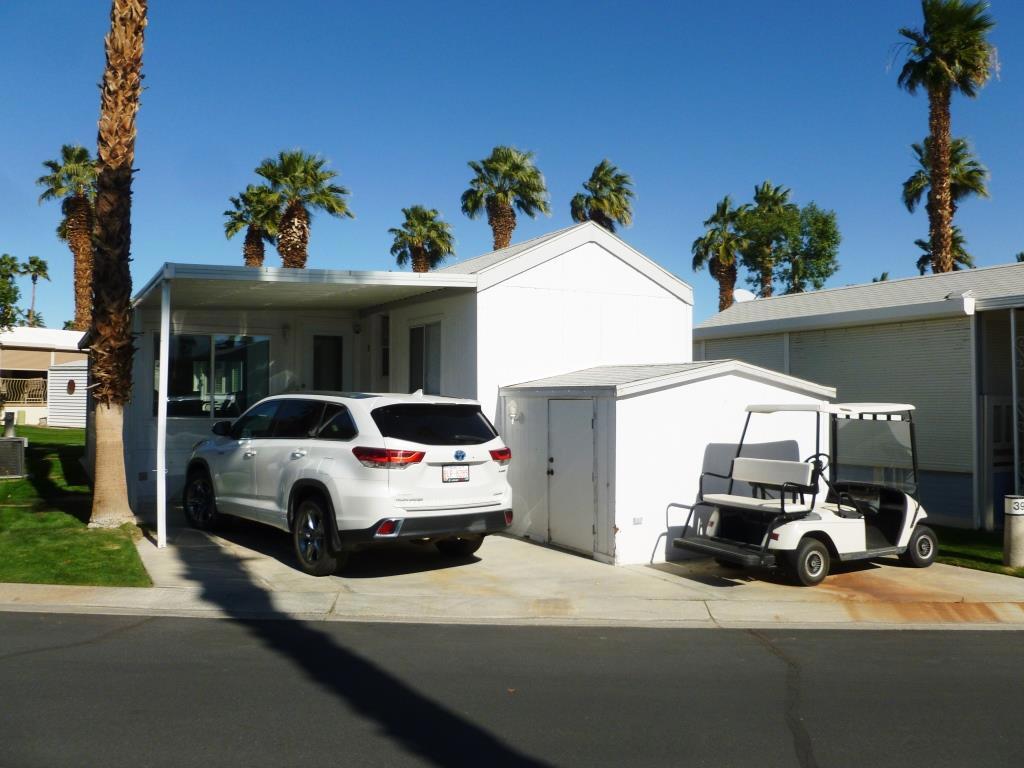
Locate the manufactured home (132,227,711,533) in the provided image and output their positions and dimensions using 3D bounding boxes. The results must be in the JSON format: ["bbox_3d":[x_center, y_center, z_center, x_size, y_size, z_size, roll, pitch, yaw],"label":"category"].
[{"bbox_3d":[-3.288,-0.049,15.104,7.446,4.150,10.800,1,-2,-32],"label":"manufactured home"}]

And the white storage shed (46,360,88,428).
[{"bbox_3d":[-15.809,0.397,29.905,2.200,2.300,2.200,1,-2,-32],"label":"white storage shed"}]

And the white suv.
[{"bbox_3d":[-2.097,1.008,9.646,1.930,1.750,4.890,1,-2,-40],"label":"white suv"}]

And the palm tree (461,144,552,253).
[{"bbox_3d":[-0.213,-2.996,27.097,2.900,9.631,2.900,1,-2,-32],"label":"palm tree"}]

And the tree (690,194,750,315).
[{"bbox_3d":[9.725,-3.264,38.110,2.800,10.799,2.800,1,-2,-32],"label":"tree"}]

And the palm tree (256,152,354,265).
[{"bbox_3d":[-6.505,-2.788,25.591,3.000,8.929,3.000,1,-2,-32],"label":"palm tree"}]

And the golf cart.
[{"bbox_3d":[3.051,1.016,8.494,2.700,1.740,1.200,1,-2,-31],"label":"golf cart"}]

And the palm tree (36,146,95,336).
[{"bbox_3d":[-17.342,-3.969,33.128,3.300,11.322,3.300,1,-2,-32],"label":"palm tree"}]

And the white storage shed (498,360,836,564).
[{"bbox_3d":[1.971,0.860,10.530,3.553,2.170,2.452,1,-2,-32],"label":"white storage shed"}]

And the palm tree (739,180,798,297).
[{"bbox_3d":[12.793,-3.964,41.131,3.000,12.373,3.000,1,-2,-32],"label":"palm tree"}]

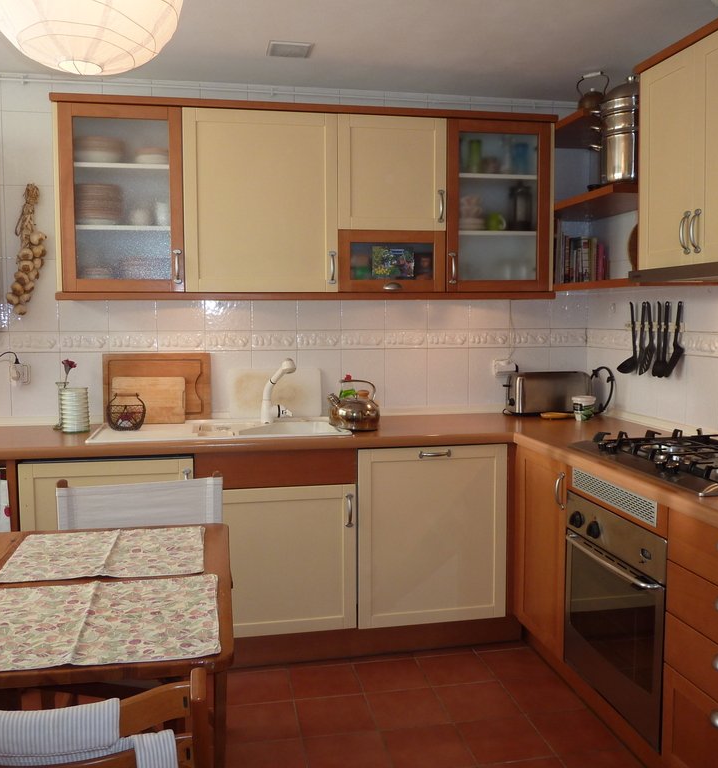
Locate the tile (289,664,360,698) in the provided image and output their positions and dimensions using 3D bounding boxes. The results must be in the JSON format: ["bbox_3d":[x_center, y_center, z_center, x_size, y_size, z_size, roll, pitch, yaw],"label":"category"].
[{"bbox_3d":[-0.125,1.089,2.699,0.243,0.010,0.243,-1,5,-10],"label":"tile"}]

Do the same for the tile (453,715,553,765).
[{"bbox_3d":[0.451,1.115,2.304,0.243,0.010,0.243,-1,5,-10],"label":"tile"}]

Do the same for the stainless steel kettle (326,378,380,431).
[{"bbox_3d":[-0.029,0.078,3.049,0.215,0.214,0.200,-1,4,0],"label":"stainless steel kettle"}]

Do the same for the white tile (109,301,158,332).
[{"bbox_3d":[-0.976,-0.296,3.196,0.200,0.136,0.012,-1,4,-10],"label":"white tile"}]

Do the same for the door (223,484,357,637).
[{"bbox_3d":[-0.303,0.666,2.780,0.592,0.560,0.022,-1,5,-10],"label":"door"}]

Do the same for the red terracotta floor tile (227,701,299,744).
[{"bbox_3d":[-0.326,1.115,2.425,0.245,0.012,0.245,-1,4,-10],"label":"red terracotta floor tile"}]

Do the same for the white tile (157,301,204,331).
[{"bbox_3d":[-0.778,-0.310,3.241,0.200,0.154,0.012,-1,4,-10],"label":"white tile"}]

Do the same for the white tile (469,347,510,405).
[{"bbox_3d":[0.620,-0.029,3.511,0.200,0.284,0.012,-1,4,-10],"label":"white tile"}]

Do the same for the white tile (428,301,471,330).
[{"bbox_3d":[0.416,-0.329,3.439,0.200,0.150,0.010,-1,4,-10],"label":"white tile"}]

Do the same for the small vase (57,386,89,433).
[{"bbox_3d":[-1.120,0.106,2.914,0.110,0.172,0.110,-1,4,-10],"label":"small vase"}]

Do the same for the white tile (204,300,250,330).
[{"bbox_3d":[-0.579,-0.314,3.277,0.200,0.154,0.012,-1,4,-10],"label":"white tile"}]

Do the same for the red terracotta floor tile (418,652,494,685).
[{"bbox_3d":[0.362,1.087,2.800,0.245,0.012,0.245,-1,4,-10],"label":"red terracotta floor tile"}]

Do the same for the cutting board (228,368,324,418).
[{"bbox_3d":[-0.367,0.042,3.291,0.405,0.222,0.020,-1,0,-10],"label":"cutting board"}]

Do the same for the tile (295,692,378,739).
[{"bbox_3d":[-0.080,1.108,2.457,0.243,0.010,0.243,-1,5,-10],"label":"tile"}]

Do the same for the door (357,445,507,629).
[{"bbox_3d":[0.290,0.589,2.880,0.595,0.693,0.022,-1,4,-10],"label":"door"}]

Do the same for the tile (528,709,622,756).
[{"bbox_3d":[0.692,1.109,2.353,0.236,0.010,0.245,-1,4,-10],"label":"tile"}]

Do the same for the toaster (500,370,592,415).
[{"bbox_3d":[0.879,0.042,3.448,0.380,0.200,0.160,-1,4,-10],"label":"toaster"}]

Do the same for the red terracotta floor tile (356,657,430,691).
[{"bbox_3d":[0.120,1.097,2.769,0.245,0.012,0.245,-1,4,-10],"label":"red terracotta floor tile"}]

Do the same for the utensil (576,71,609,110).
[{"bbox_3d":[0.984,-1.206,3.099,0.155,0.195,0.130,2,5,37],"label":"utensil"}]

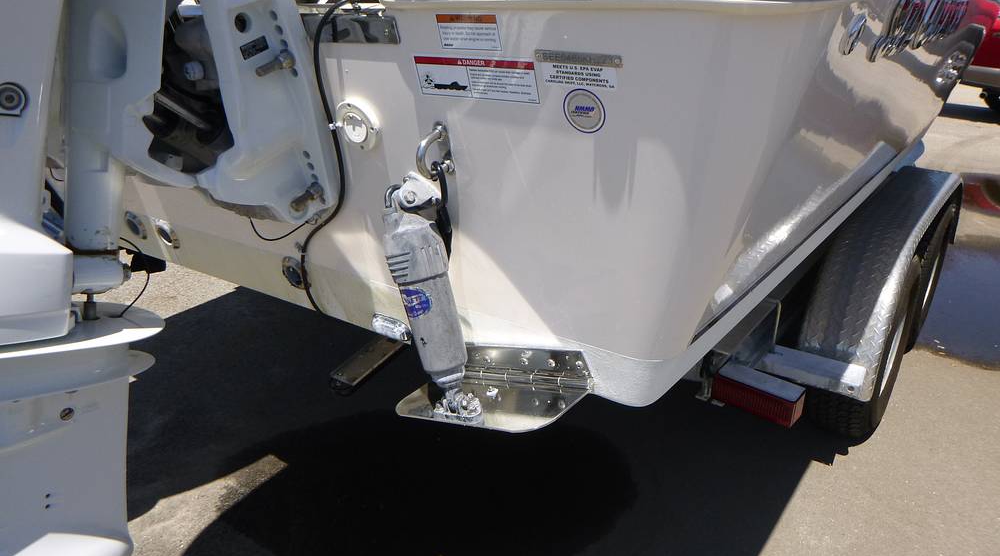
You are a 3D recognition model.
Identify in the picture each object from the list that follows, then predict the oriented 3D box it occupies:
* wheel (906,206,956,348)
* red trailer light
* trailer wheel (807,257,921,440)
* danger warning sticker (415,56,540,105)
[{"bbox_3d":[1.759,-0.013,3.116,0.210,0.665,0.665,16,28,34],"label":"wheel"},{"bbox_3d":[0.742,0.336,2.078,0.212,0.080,0.080,16,28,34],"label":"red trailer light"},{"bbox_3d":[1.255,0.239,2.503,0.210,0.665,0.665,16,28,34],"label":"trailer wheel"},{"bbox_3d":[-0.030,-0.234,0.851,0.180,0.047,0.002,16,42,34],"label":"danger warning sticker"}]

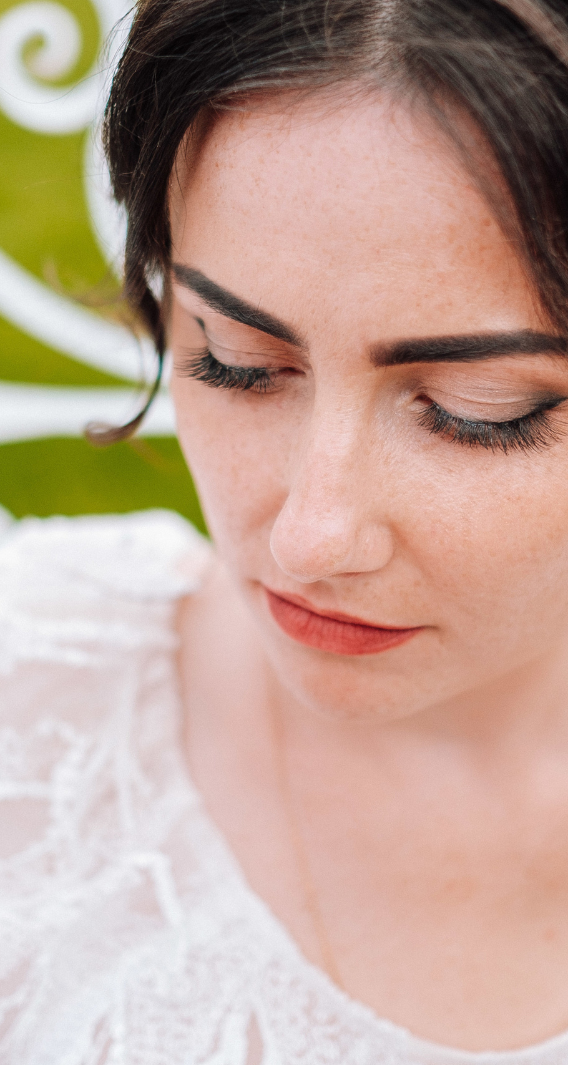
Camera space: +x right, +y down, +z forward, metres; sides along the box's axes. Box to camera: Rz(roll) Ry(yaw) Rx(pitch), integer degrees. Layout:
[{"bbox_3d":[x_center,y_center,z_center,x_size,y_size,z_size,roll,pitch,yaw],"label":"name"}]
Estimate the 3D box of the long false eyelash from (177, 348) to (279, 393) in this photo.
[{"bbox_3d":[-0.016,-0.046,0.446,0.033,0.009,0.011,23,41,30],"label":"long false eyelash"}]

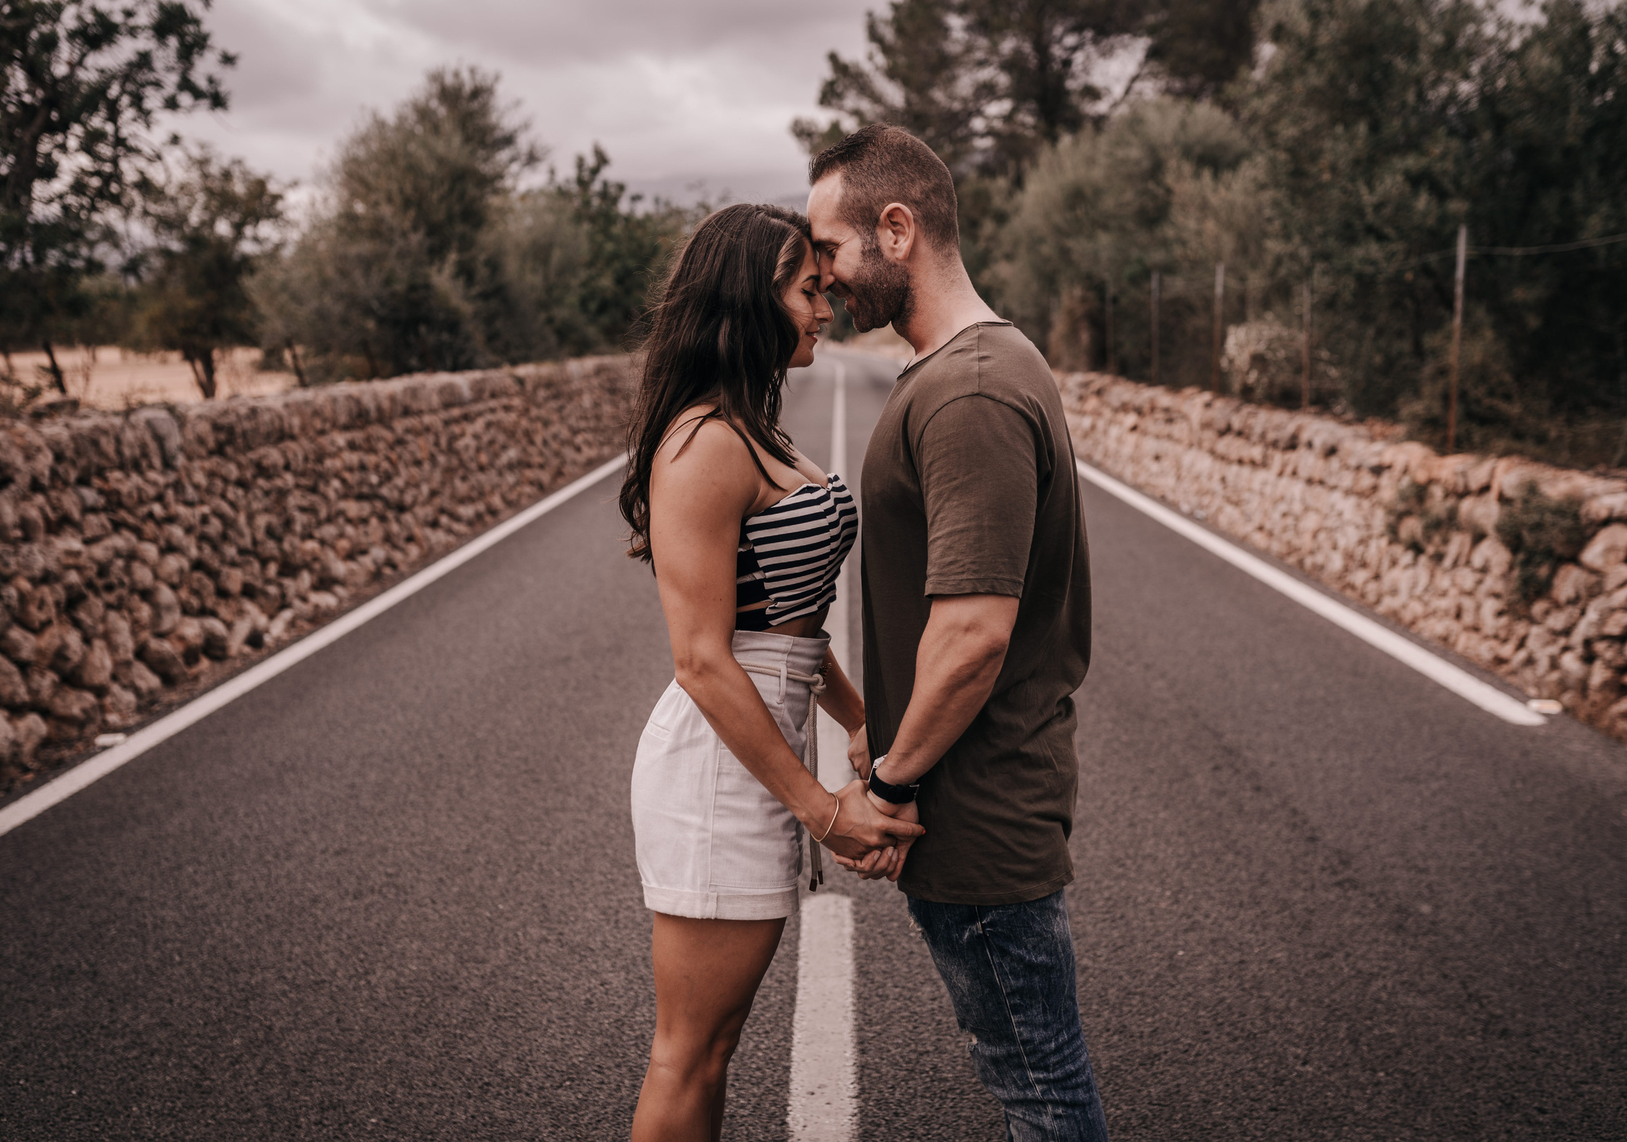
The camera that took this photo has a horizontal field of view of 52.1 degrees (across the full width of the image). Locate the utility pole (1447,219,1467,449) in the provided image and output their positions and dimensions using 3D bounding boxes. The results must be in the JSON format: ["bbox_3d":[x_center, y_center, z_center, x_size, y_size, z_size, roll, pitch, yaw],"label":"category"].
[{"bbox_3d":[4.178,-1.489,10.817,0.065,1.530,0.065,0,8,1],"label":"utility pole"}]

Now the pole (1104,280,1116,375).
[{"bbox_3d":[4.405,-3.595,24.611,0.080,1.500,0.080,0,8,1],"label":"pole"}]

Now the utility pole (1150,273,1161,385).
[{"bbox_3d":[4.349,-3.049,21.161,0.080,1.530,0.080,0,8,1],"label":"utility pole"}]

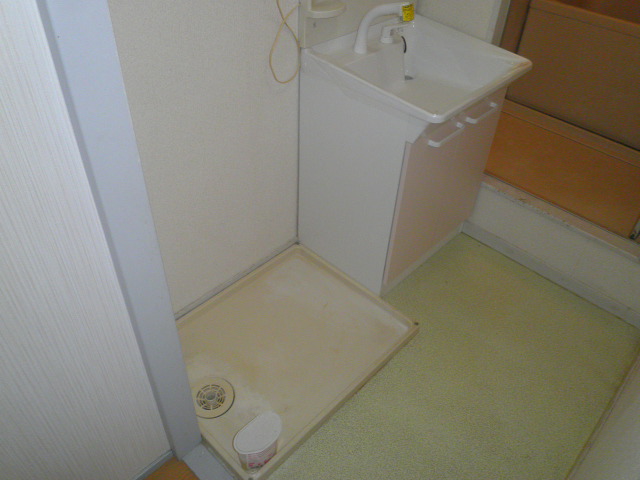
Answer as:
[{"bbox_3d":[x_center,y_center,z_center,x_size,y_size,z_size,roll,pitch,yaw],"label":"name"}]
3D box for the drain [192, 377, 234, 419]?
[{"bbox_3d":[-0.342,0.507,1.533,0.140,0.020,0.140,2,41,-1],"label":"drain"}]

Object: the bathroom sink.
[{"bbox_3d":[0.341,-0.567,1.666,0.535,0.190,0.605,33,49,31],"label":"bathroom sink"}]

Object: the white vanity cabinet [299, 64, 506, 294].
[{"bbox_3d":[0.306,-0.291,1.926,0.480,0.770,0.600,33,49,31],"label":"white vanity cabinet"}]

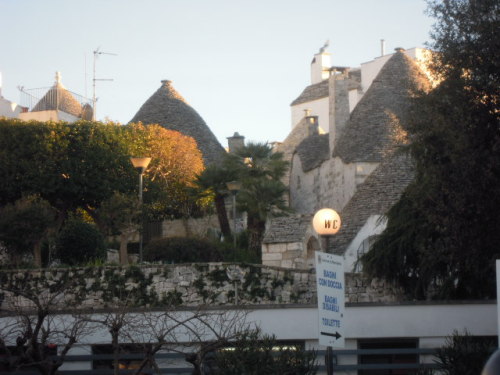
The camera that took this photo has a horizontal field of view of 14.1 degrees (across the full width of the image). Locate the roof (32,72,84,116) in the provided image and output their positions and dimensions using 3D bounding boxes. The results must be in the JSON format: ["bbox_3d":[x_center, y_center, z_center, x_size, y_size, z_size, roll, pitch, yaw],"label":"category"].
[{"bbox_3d":[-9.234,-4.365,97.000,2.700,2.300,2.700,0,-5,0],"label":"roof"}]

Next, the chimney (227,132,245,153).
[{"bbox_3d":[-0.624,-1.914,87.000,0.760,0.900,0.760,1,-5,-10],"label":"chimney"}]

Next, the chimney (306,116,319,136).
[{"bbox_3d":[2.503,-2.443,81.000,0.480,0.800,0.480,1,-5,-20],"label":"chimney"}]

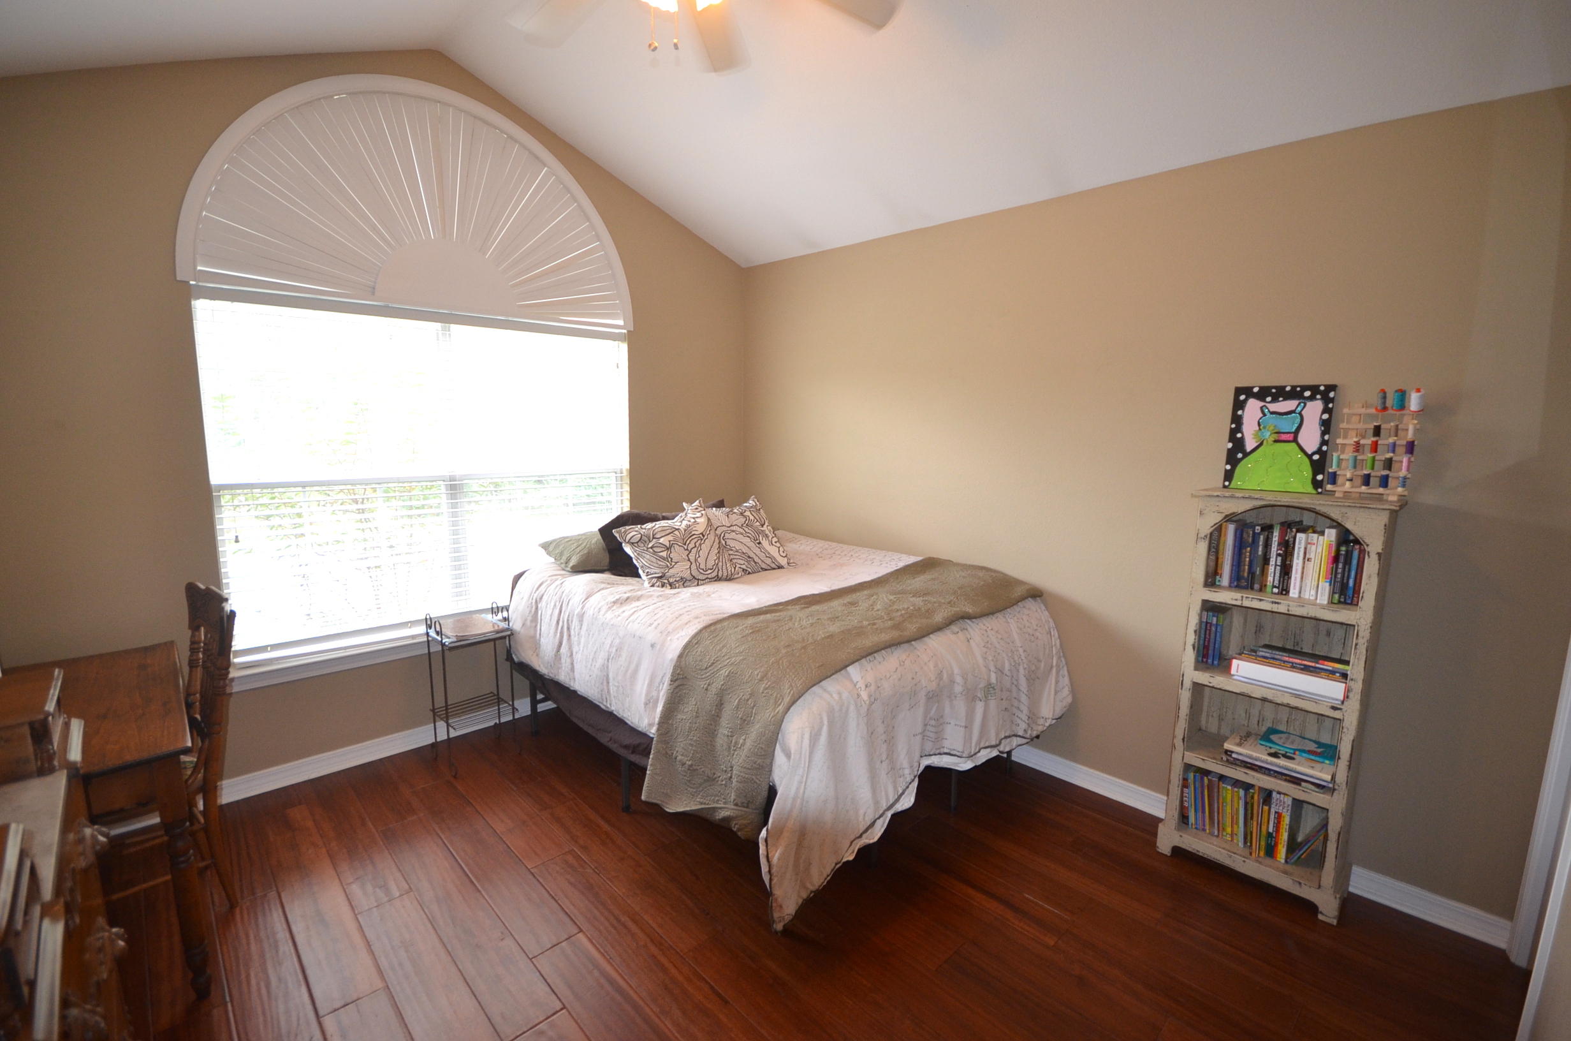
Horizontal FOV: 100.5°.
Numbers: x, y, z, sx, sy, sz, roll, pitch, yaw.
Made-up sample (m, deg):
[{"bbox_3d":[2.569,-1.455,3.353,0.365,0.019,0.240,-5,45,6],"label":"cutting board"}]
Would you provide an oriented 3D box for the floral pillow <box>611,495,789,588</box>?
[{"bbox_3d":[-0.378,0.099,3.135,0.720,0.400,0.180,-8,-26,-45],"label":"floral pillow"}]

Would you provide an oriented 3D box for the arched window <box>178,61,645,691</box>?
[{"bbox_3d":[-1.499,-0.639,3.009,0.103,2.438,1.856,9,12,44],"label":"arched window"}]

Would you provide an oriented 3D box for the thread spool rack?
[{"bbox_3d":[1.827,-0.211,2.032,0.194,0.302,0.134,9,12,44],"label":"thread spool rack"}]

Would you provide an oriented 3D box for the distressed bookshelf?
[{"bbox_3d":[1.663,0.593,2.260,0.536,1.364,0.210,9,12,44],"label":"distressed bookshelf"}]

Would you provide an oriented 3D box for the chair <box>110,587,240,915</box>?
[{"bbox_3d":[-2.017,0.736,2.034,0.458,1.024,0.529,9,12,44],"label":"chair"}]

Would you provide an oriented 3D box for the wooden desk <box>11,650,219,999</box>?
[{"bbox_3d":[-2.162,0.913,1.839,1.066,0.727,0.743,9,12,44],"label":"wooden desk"}]

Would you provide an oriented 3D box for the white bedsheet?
[{"bbox_3d":[-0.124,0.691,3.110,2.054,0.853,1.612,9,12,44],"label":"white bedsheet"}]

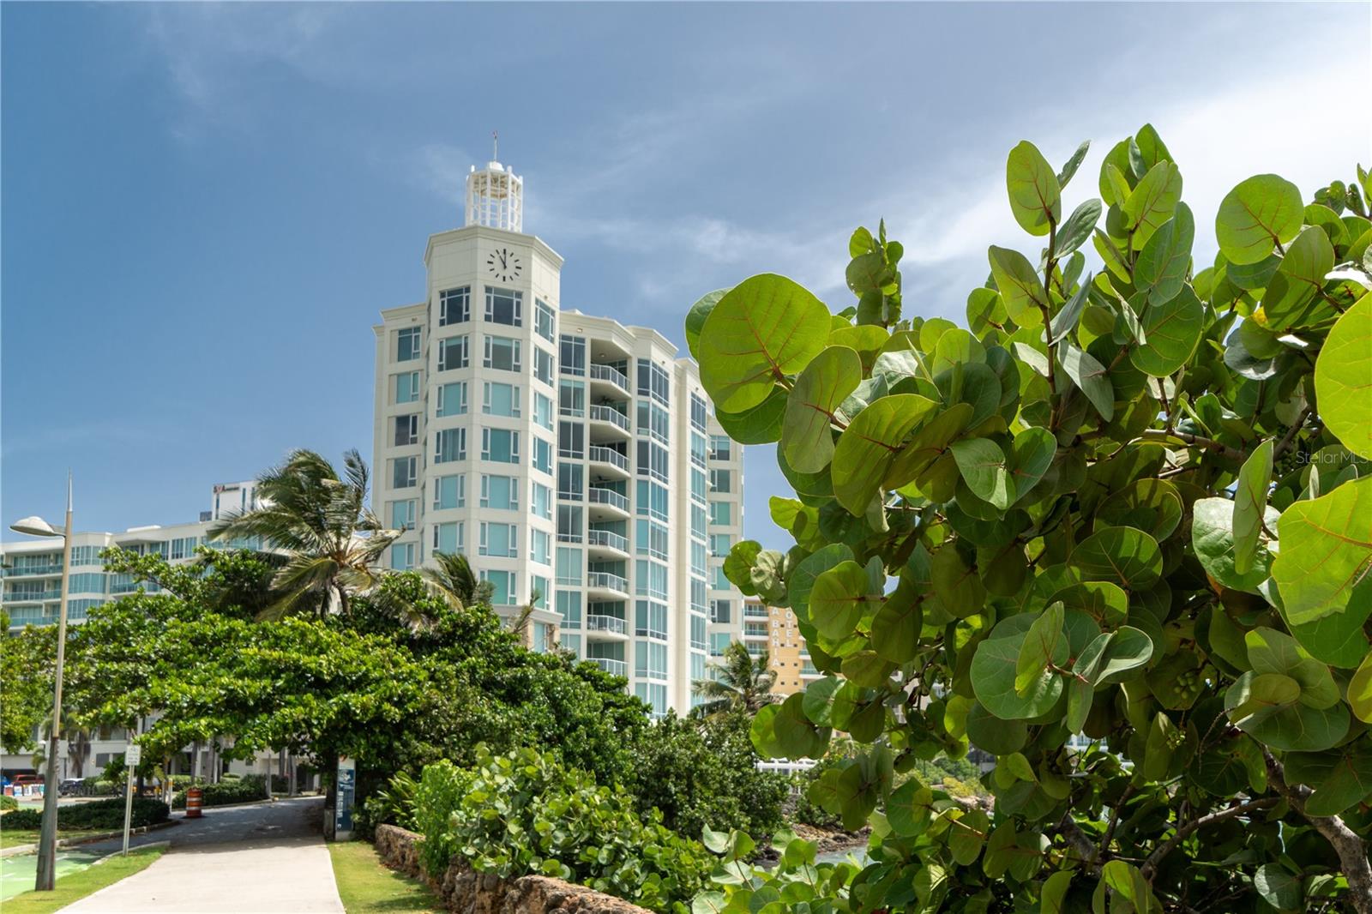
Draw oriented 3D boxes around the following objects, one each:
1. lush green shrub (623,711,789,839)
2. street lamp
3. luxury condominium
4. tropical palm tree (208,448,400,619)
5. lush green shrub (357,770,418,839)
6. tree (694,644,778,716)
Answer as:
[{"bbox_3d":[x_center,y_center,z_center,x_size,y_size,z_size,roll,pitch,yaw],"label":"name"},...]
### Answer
[{"bbox_3d":[0.525,10.120,32.500,5.400,4.200,4.400,0,-9,0],"label":"lush green shrub"},{"bbox_3d":[-8.573,3.011,13.700,0.750,5.450,0.400,4,-10,-23],"label":"street lamp"},{"bbox_3d":[-8.503,3.587,82.000,16.000,41.000,35.000,-4,-10,25],"label":"luxury condominium"},{"bbox_3d":[-11.484,5.230,31.000,5.400,10.600,5.000,0,-9,0],"label":"tropical palm tree"},{"bbox_3d":[-6.738,7.911,23.300,1.500,1.600,1.400,0,-9,0],"label":"lush green shrub"},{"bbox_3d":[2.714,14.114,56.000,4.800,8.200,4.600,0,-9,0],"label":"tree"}]

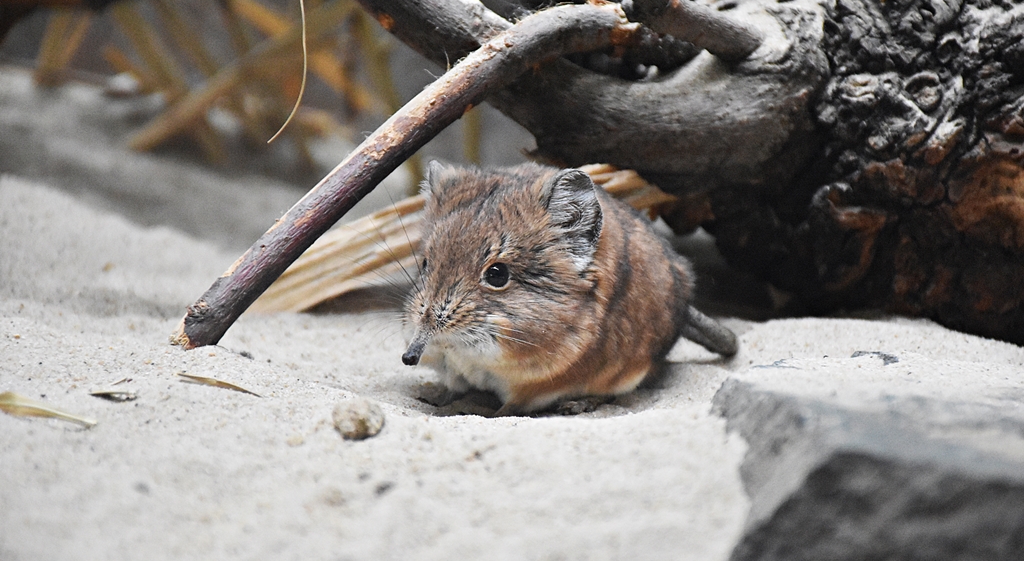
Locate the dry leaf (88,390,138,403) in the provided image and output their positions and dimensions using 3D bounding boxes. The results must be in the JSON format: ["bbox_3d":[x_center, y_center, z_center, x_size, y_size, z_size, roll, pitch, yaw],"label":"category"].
[{"bbox_3d":[-0.090,0.026,1.255,0.011,0.003,0.005,0,14,0],"label":"dry leaf"}]

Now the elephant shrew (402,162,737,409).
[{"bbox_3d":[0.015,-0.002,1.390,0.099,0.059,0.050,-12,19,-38],"label":"elephant shrew"}]

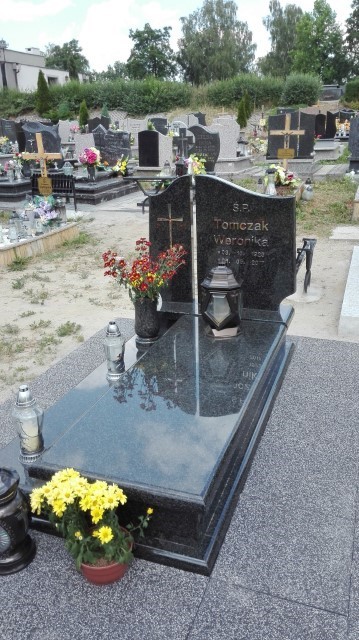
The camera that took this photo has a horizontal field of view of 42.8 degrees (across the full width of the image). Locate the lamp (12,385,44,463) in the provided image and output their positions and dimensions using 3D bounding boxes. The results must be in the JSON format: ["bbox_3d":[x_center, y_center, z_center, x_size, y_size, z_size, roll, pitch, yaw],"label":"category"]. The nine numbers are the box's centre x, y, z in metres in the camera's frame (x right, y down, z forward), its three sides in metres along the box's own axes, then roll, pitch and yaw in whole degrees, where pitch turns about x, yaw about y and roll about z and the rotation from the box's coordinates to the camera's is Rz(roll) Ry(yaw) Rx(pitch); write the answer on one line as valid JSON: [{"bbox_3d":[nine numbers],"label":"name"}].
[{"bbox_3d":[-0.586,0.403,1.764,0.125,0.326,0.125,6,21,20],"label":"lamp"}]

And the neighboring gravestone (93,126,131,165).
[{"bbox_3d":[-1.798,-4.596,12.200,1.000,1.050,0.170,7,22,20],"label":"neighboring gravestone"}]

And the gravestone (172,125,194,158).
[{"bbox_3d":[0.118,-4.547,12.000,0.560,0.880,0.140,7,22,20],"label":"gravestone"}]

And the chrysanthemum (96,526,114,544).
[{"bbox_3d":[-0.231,0.678,1.440,0.050,0.046,0.040,-5,20,-12],"label":"chrysanthemum"}]

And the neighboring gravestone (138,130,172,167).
[{"bbox_3d":[-0.660,-4.719,12.600,0.920,0.950,0.160,7,22,20],"label":"neighboring gravestone"}]

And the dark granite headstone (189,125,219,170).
[{"bbox_3d":[0.497,-3.418,9.100,0.660,0.920,0.100,5,21,21],"label":"dark granite headstone"}]

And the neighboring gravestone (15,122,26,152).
[{"bbox_3d":[-3.576,-4.083,10.300,0.320,0.740,0.120,5,21,21],"label":"neighboring gravestone"}]

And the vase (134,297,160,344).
[{"bbox_3d":[-0.202,-0.003,2.890,0.158,0.288,0.158,-1,20,0],"label":"vase"}]

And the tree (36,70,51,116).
[{"bbox_3d":[-5.940,-9.871,20.000,0.620,1.950,0.620,5,21,21],"label":"tree"}]

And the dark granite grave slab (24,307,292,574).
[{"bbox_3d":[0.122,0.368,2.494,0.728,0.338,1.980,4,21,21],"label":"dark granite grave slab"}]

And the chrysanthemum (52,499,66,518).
[{"bbox_3d":[-0.413,0.649,1.576,0.047,0.052,0.038,-8,22,-18],"label":"chrysanthemum"}]

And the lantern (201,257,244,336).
[{"bbox_3d":[0.250,-0.124,2.693,0.200,0.438,0.200,5,21,21],"label":"lantern"}]

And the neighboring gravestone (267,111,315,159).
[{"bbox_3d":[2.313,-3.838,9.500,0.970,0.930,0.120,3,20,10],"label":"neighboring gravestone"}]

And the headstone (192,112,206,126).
[{"bbox_3d":[0.918,-8.887,20.500,0.750,0.950,0.140,7,22,20],"label":"headstone"}]

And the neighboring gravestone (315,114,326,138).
[{"bbox_3d":[4.567,-6.254,14.800,0.380,0.750,0.120,6,21,20],"label":"neighboring gravestone"}]

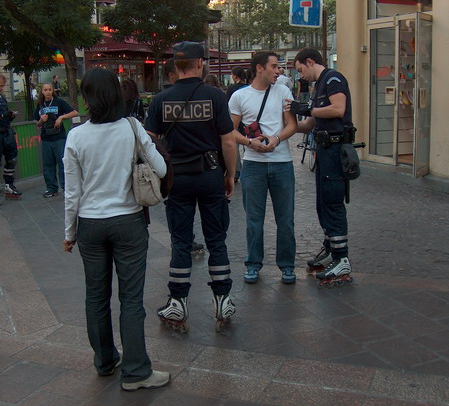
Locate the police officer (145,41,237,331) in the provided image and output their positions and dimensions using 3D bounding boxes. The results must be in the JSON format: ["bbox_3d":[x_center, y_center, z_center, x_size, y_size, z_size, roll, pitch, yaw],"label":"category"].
[{"bbox_3d":[-0.209,-0.080,4.049,0.600,1.827,0.430,0,11,6],"label":"police officer"}]

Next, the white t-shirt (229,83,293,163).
[{"bbox_3d":[0.275,-0.604,4.902,0.500,0.609,0.280,-3,11,-7],"label":"white t-shirt"}]

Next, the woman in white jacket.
[{"bbox_3d":[-0.560,0.148,3.356,0.540,1.678,0.390,0,11,7],"label":"woman in white jacket"}]

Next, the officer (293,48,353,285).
[{"bbox_3d":[0.764,-0.269,4.918,0.540,1.799,0.460,-5,12,-16],"label":"officer"}]

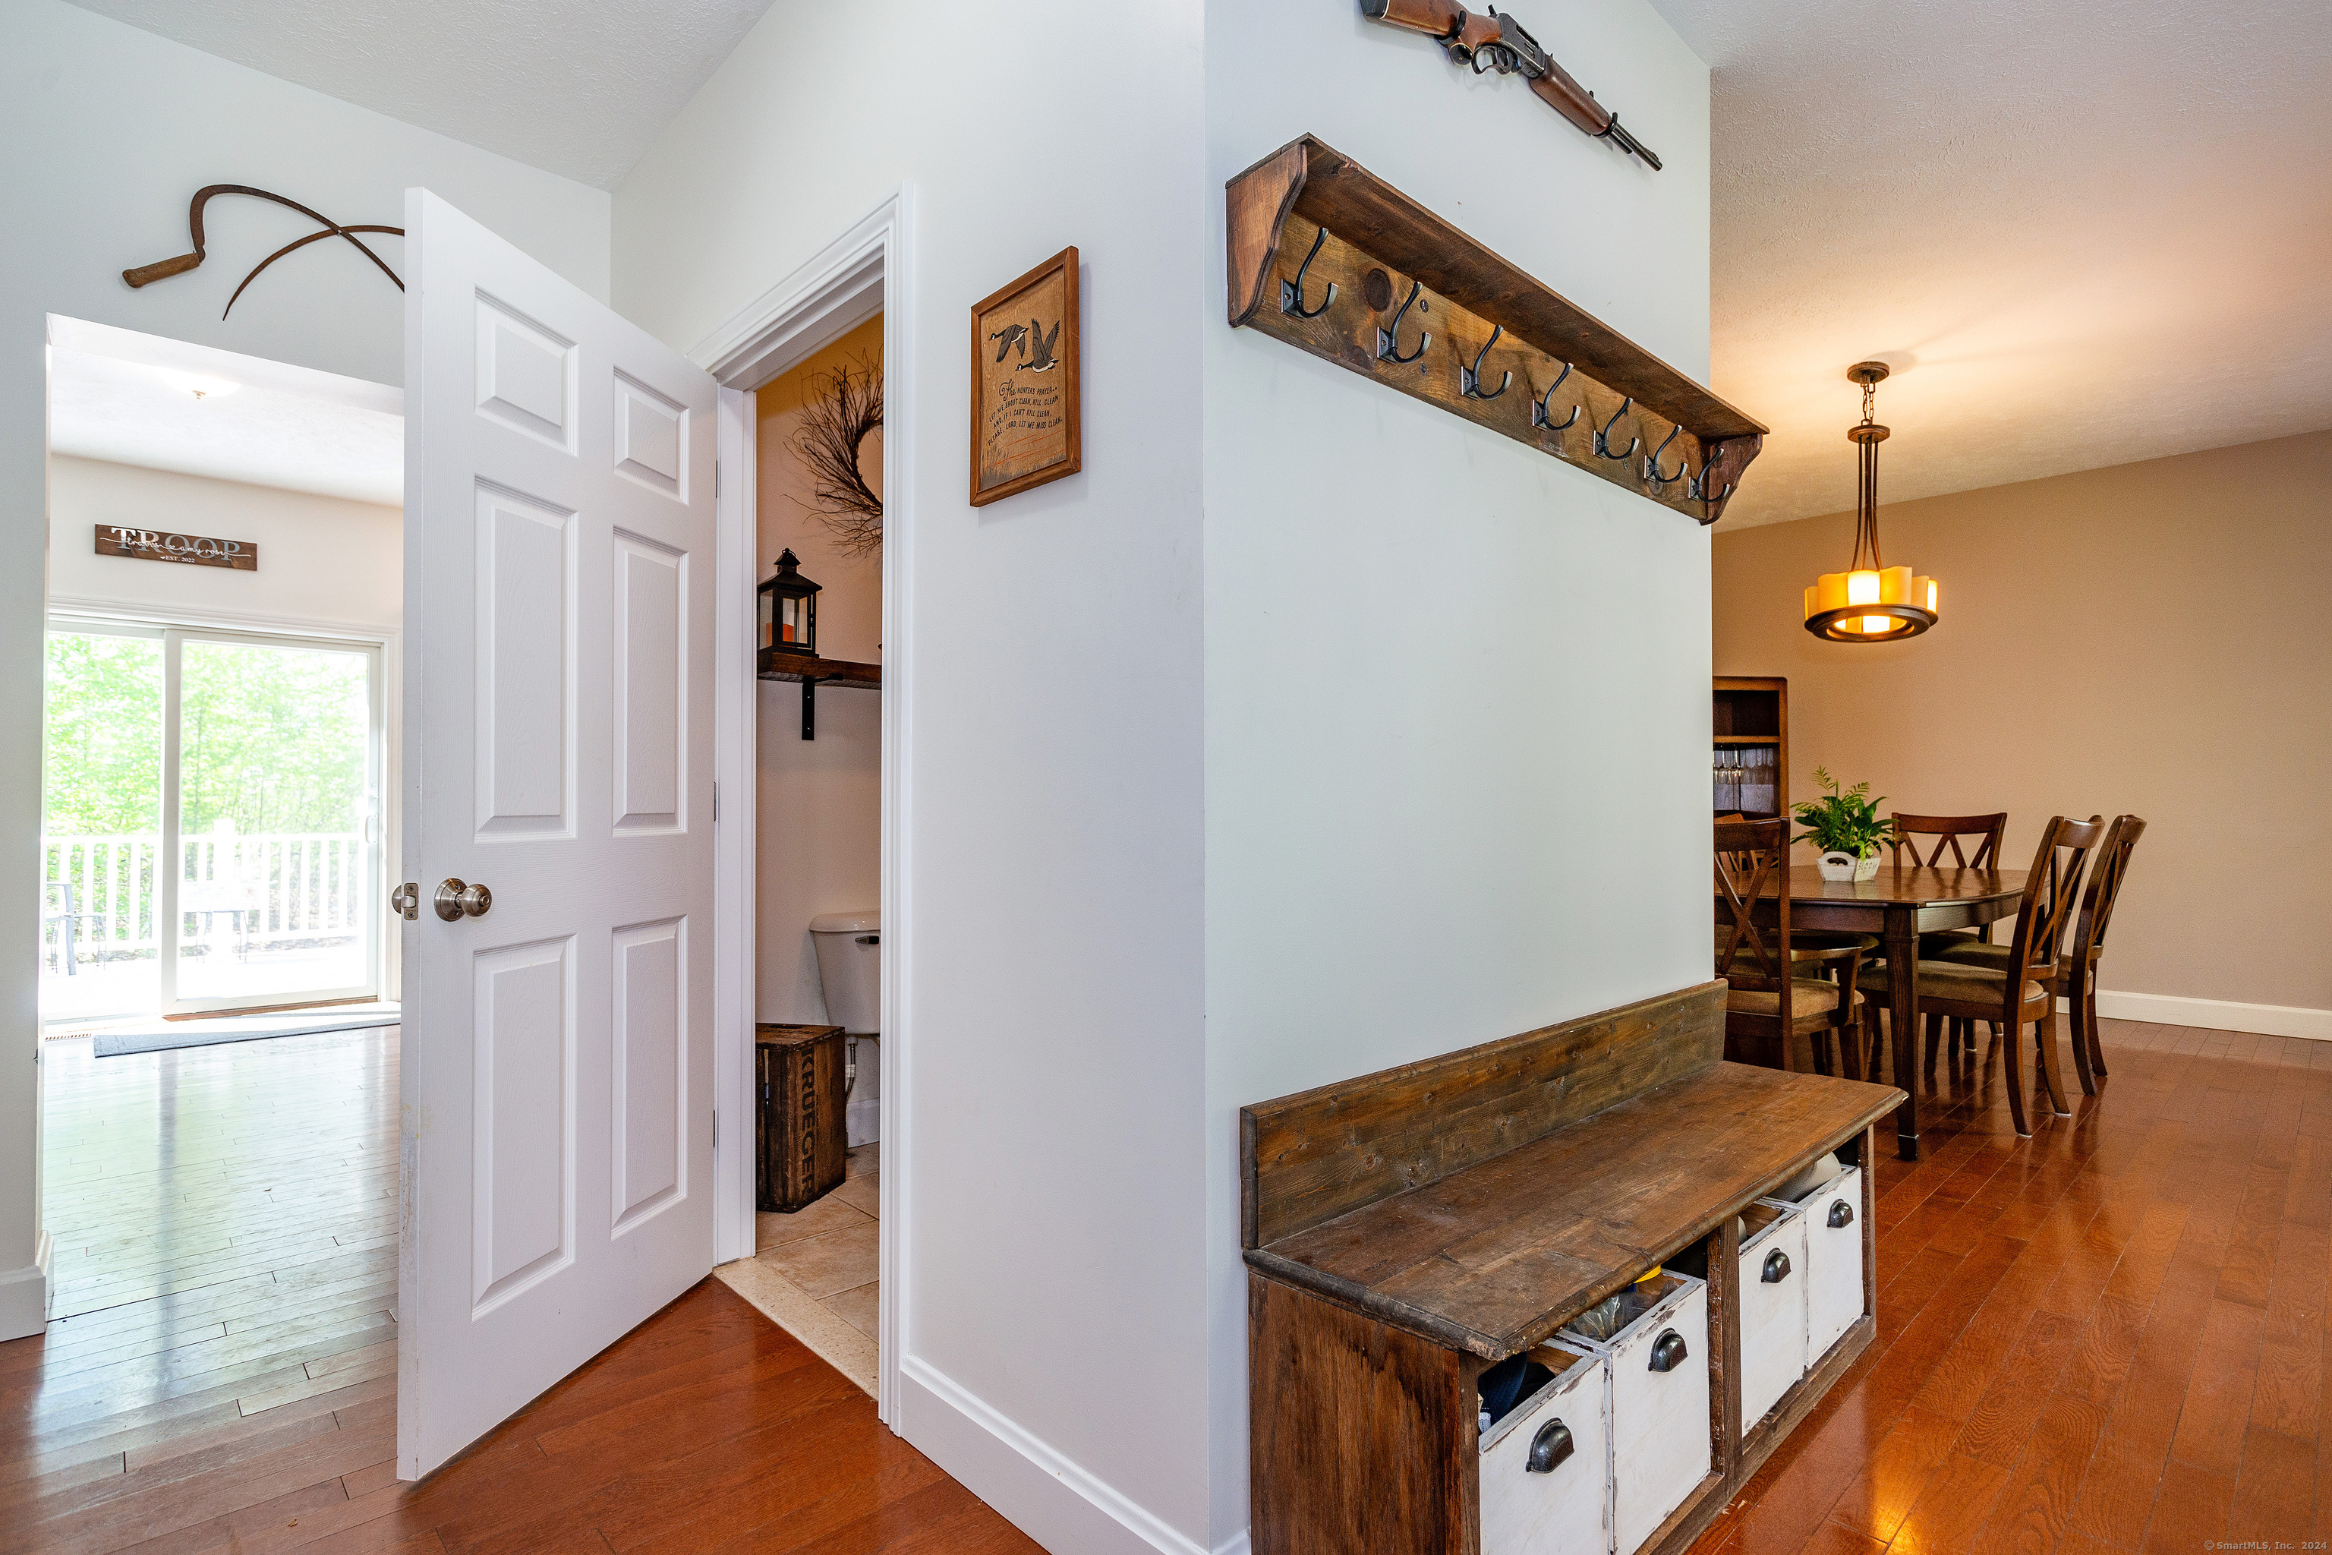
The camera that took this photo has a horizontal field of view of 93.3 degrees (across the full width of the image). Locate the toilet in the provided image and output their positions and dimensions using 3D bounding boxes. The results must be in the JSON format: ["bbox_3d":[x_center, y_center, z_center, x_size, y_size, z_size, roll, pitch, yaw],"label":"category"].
[{"bbox_3d":[-0.679,0.768,3.208,0.460,0.750,0.700,1,-2,-43],"label":"toilet"}]

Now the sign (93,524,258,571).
[{"bbox_3d":[-4.804,-1.114,5.362,0.590,0.140,0.025,1,-2,-43],"label":"sign"}]

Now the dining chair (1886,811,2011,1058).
[{"bbox_3d":[3.552,0.678,5.090,0.610,1.020,0.480,1,-2,-43],"label":"dining chair"}]

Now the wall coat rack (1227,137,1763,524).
[{"bbox_3d":[0.688,-0.666,1.897,1.550,0.183,0.143,1,-2,-43],"label":"wall coat rack"}]

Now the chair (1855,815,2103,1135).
[{"bbox_3d":[2.819,0.649,3.824,0.480,1.020,0.600,1,-2,-39],"label":"chair"}]

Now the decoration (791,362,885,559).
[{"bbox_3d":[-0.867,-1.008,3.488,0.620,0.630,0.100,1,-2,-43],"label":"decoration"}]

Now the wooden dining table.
[{"bbox_3d":[2.616,0.773,4.181,2.100,0.760,1.060,1,-2,-43],"label":"wooden dining table"}]

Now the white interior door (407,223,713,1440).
[{"bbox_3d":[-1.115,0.086,2.117,0.040,2.035,0.775,-1,-1,11],"label":"white interior door"}]

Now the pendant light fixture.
[{"bbox_3d":[2.686,-1.052,4.201,0.430,0.990,0.430,1,-2,-43],"label":"pendant light fixture"}]

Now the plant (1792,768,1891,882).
[{"bbox_3d":[2.617,0.189,4.221,0.330,0.410,0.320,1,-2,-43],"label":"plant"}]

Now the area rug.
[{"bbox_3d":[-4.347,1.220,5.389,1.280,0.012,0.600,1,-2,-43],"label":"area rug"}]

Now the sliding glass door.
[{"bbox_3d":[-4.980,0.232,5.512,1.800,2.020,0.110,1,-2,-43],"label":"sliding glass door"}]

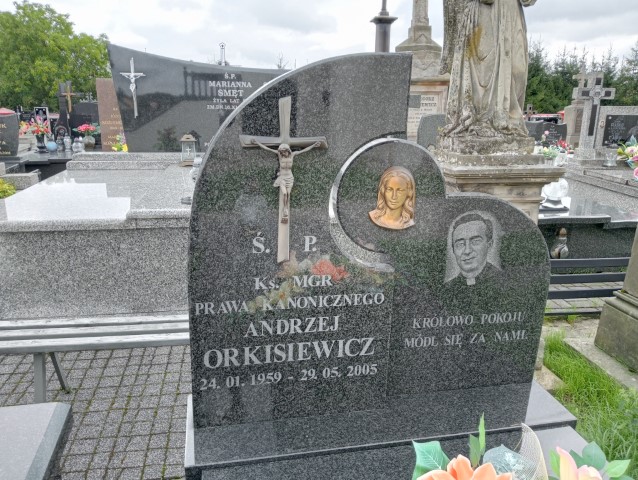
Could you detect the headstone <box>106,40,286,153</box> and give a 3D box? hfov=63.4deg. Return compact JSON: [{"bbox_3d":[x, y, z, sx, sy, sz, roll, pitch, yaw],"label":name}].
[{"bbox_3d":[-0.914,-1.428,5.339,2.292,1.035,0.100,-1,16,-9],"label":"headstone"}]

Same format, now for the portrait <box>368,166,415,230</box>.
[{"bbox_3d":[0.194,-0.106,1.337,0.131,0.166,0.040,-2,17,-12],"label":"portrait"}]

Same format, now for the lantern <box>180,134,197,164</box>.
[{"bbox_3d":[-1.294,-0.896,5.166,0.146,0.302,0.150,-1,16,-9],"label":"lantern"}]

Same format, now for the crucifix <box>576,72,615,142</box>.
[{"bbox_3d":[3.289,-1.570,6.250,0.480,0.854,0.130,-1,16,-9],"label":"crucifix"}]

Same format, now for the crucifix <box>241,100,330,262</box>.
[{"bbox_3d":[-0.081,-0.132,1.199,0.200,0.384,0.050,-2,17,-12],"label":"crucifix"}]

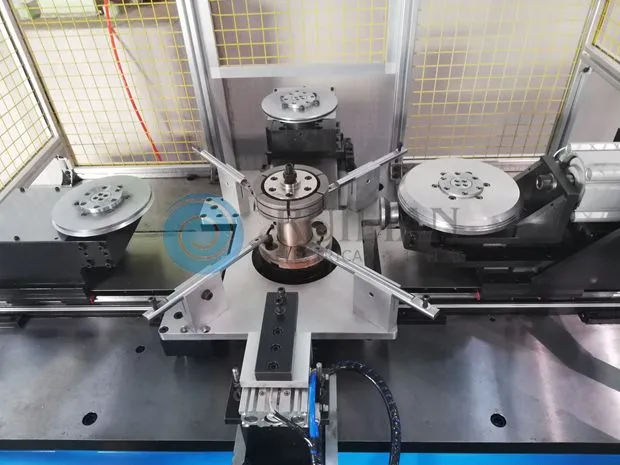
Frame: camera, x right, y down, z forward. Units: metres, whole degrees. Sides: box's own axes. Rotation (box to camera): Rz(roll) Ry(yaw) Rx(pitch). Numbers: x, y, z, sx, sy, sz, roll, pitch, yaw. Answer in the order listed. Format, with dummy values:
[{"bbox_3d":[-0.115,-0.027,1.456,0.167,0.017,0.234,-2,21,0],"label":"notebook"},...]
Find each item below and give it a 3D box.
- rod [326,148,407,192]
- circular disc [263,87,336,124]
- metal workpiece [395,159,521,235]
[{"bbox_3d":[0.153,-0.164,1.242,0.272,0.020,0.020,-28,46,-26],"label":"rod"},{"bbox_3d":[-0.027,-0.364,1.352,0.214,0.025,0.214,-1,40,3],"label":"circular disc"},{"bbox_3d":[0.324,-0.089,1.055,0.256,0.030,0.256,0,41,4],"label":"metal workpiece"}]

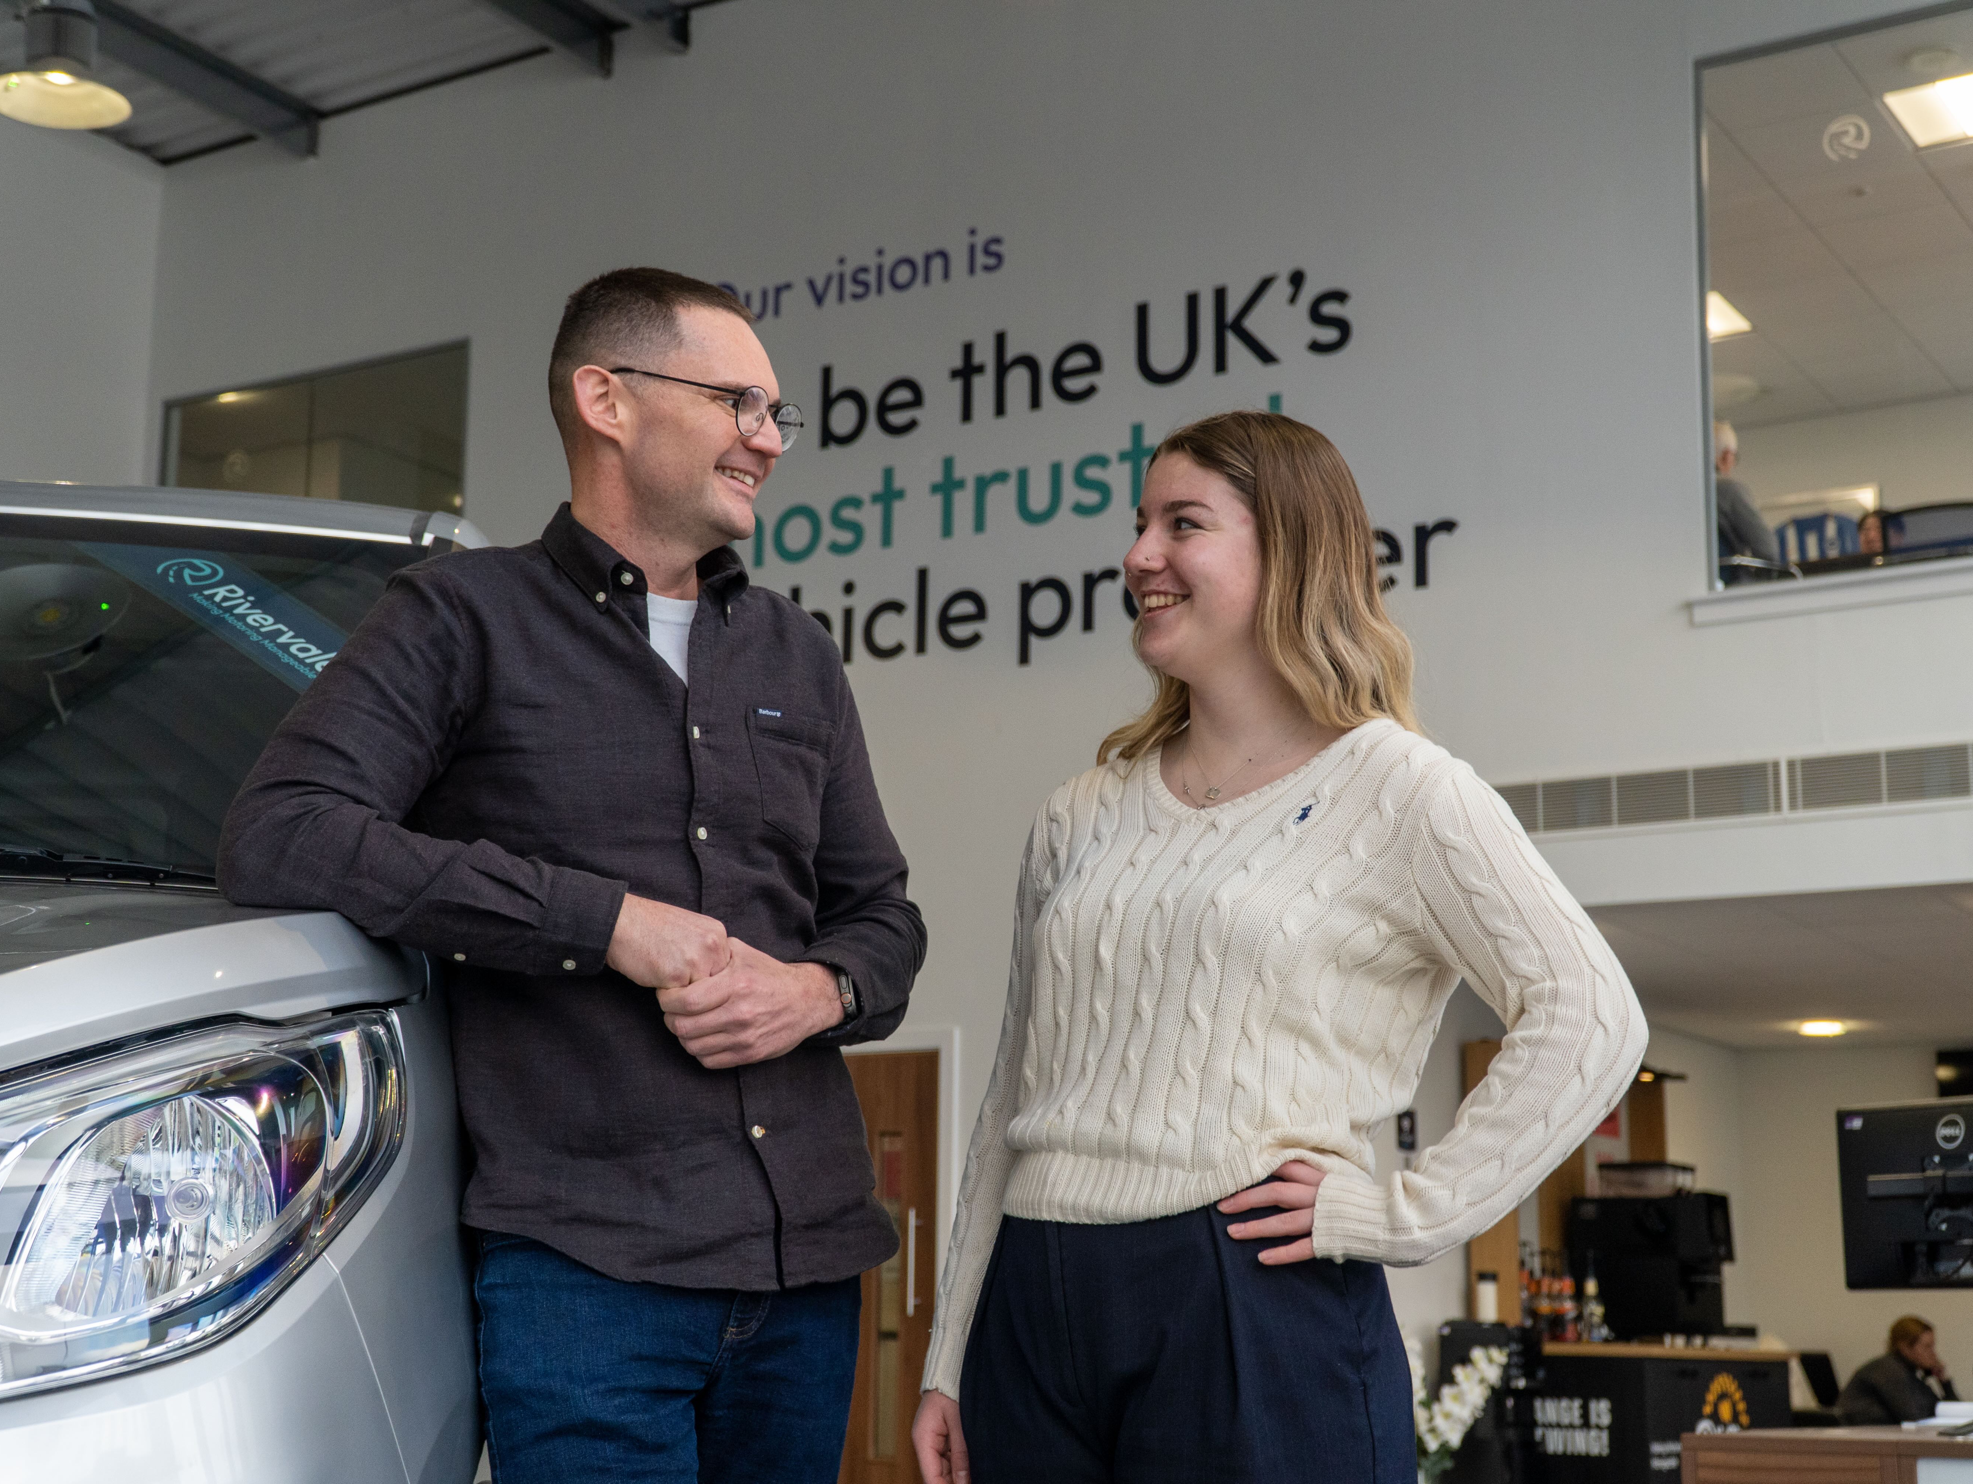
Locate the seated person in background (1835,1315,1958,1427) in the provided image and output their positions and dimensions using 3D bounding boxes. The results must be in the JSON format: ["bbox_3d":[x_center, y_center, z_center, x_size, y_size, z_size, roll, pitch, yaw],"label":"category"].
[{"bbox_3d":[3.900,2.970,10.850,0.760,1.150,0.520,-6,-14,30],"label":"seated person in background"}]

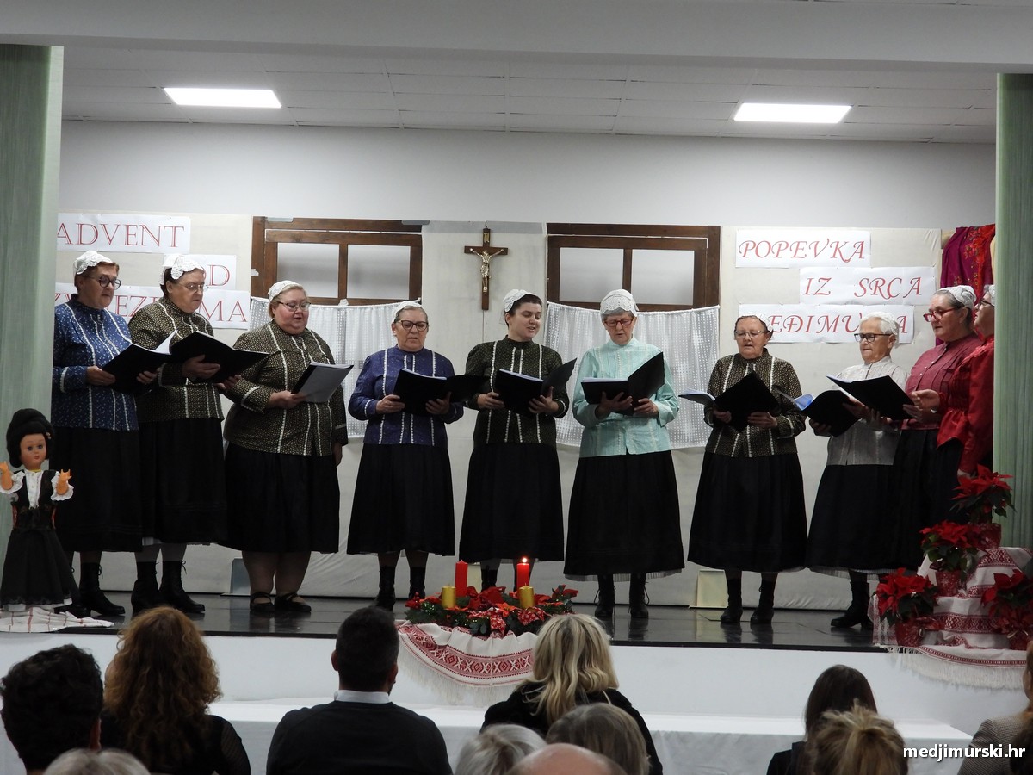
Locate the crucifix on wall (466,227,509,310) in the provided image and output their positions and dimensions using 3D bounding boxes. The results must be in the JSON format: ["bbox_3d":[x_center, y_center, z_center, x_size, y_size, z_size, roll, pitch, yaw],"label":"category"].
[{"bbox_3d":[-0.166,-0.663,14.212,0.240,0.465,0.050,2,-2,0],"label":"crucifix on wall"}]

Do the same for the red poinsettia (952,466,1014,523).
[{"bbox_3d":[2.136,0.490,11.600,0.285,0.270,0.280,2,-2,0],"label":"red poinsettia"}]

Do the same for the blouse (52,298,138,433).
[{"bbox_3d":[-2.010,-0.112,12.000,0.500,0.640,0.420,3,-3,-38],"label":"blouse"}]

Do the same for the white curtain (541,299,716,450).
[{"bbox_3d":[0.648,-0.060,14.192,0.980,0.810,0.060,2,-2,0],"label":"white curtain"}]

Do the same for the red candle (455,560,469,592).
[{"bbox_3d":[-0.245,0.853,11.350,0.054,0.162,0.054,2,-2,0],"label":"red candle"}]

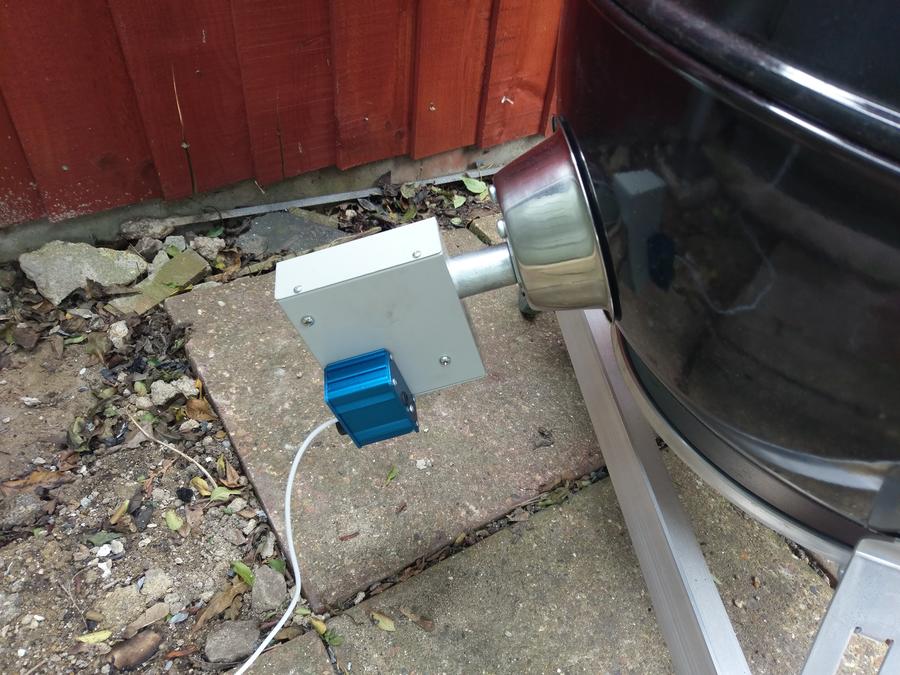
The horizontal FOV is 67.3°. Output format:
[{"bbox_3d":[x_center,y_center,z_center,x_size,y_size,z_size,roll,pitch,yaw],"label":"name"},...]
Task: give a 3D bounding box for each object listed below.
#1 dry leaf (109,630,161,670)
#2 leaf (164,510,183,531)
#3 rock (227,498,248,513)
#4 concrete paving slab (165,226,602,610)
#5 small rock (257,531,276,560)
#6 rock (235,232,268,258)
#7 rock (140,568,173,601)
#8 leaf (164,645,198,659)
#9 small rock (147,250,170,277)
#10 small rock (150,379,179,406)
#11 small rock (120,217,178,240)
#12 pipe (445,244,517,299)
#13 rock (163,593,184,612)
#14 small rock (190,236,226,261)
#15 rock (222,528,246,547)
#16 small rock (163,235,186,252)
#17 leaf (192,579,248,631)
[{"bbox_3d":[-0.238,0.237,0.512,0.039,0.013,0.016,-25,49,-30],"label":"dry leaf"},{"bbox_3d":[-0.266,0.176,0.649,0.014,0.004,0.025,-26,52,-32],"label":"leaf"},{"bbox_3d":[-0.213,0.168,0.677,0.020,0.009,0.011,-18,50,-24],"label":"rock"},{"bbox_3d":[-0.048,0.045,0.830,0.450,0.042,0.450,-19,50,-28],"label":"concrete paving slab"},{"bbox_3d":[-0.171,0.194,0.632,0.016,0.011,0.031,7,42,-1],"label":"small rock"},{"bbox_3d":[-0.267,-0.124,0.909,0.040,0.021,0.032,13,42,9],"label":"rock"},{"bbox_3d":[-0.241,0.203,0.554,0.024,0.013,0.022,13,42,9],"label":"rock"},{"bbox_3d":[-0.230,0.269,0.580,0.030,0.006,0.008,-14,48,-20],"label":"leaf"},{"bbox_3d":[-0.391,-0.099,0.903,0.028,0.017,0.047,5,42,-3],"label":"small rock"},{"bbox_3d":[-0.298,0.059,0.707,0.025,0.019,0.022,13,42,9],"label":"small rock"},{"bbox_3d":[-0.418,-0.151,0.939,0.076,0.027,0.036,-17,48,-26],"label":"small rock"},{"bbox_3d":[0.019,-0.039,0.400,0.038,0.025,0.025,-15,46,4],"label":"pipe"},{"bbox_3d":[-0.223,0.214,0.545,0.016,0.009,0.014,16,42,13],"label":"rock"},{"bbox_3d":[-0.336,-0.124,0.940,0.048,0.029,0.039,-16,47,-25],"label":"small rock"},{"bbox_3d":[-0.203,0.189,0.637,0.023,0.010,0.017,15,42,8],"label":"rock"},{"bbox_3d":[-0.373,-0.126,0.917,0.031,0.020,0.023,7,44,0],"label":"small rock"},{"bbox_3d":[-0.207,0.240,0.609,0.022,0.012,0.060,32,49,23],"label":"leaf"}]

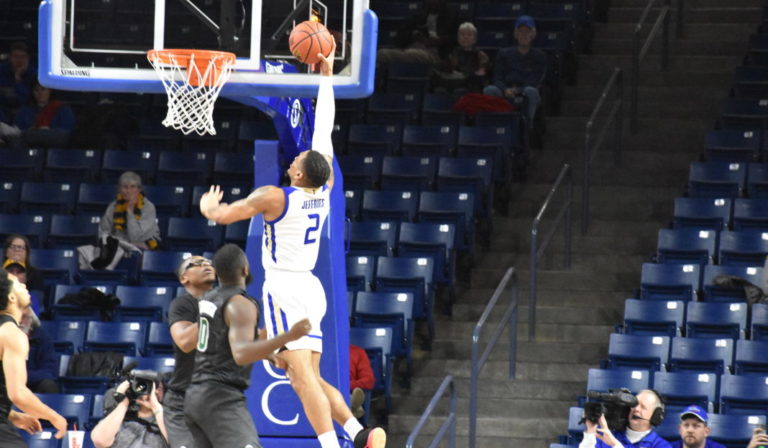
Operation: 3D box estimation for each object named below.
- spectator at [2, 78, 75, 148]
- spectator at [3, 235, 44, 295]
[{"bbox_3d":[-3.181,-0.751,49.044,0.600,1.138,0.750,1,-3,13],"label":"spectator"},{"bbox_3d":[-3.108,0.698,45.711,0.520,1.220,0.780,1,-2,12],"label":"spectator"}]

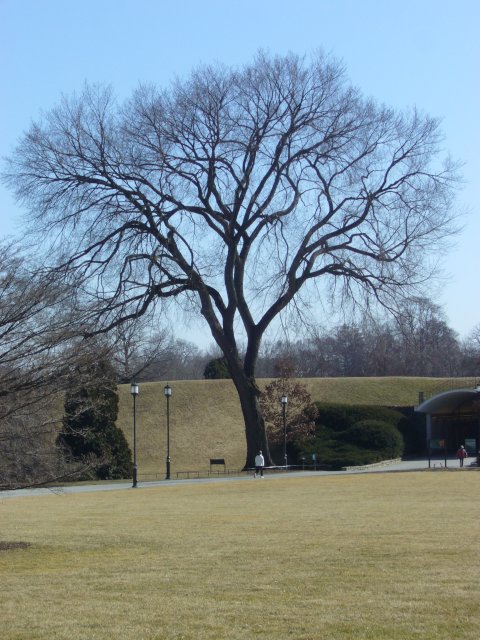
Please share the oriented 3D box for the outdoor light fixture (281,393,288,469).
[{"bbox_3d":[3.176,7.883,126.000,0.440,5.330,0.440,0,-3,0],"label":"outdoor light fixture"}]

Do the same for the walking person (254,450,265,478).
[{"bbox_3d":[1.186,8.684,108.000,0.600,1.730,0.550,3,-5,-44],"label":"walking person"}]

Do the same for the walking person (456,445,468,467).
[{"bbox_3d":[16.997,10.404,137.000,0.650,1.680,0.420,-1,-3,9],"label":"walking person"}]

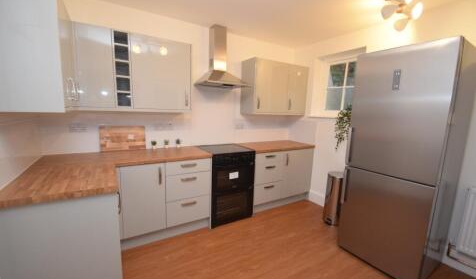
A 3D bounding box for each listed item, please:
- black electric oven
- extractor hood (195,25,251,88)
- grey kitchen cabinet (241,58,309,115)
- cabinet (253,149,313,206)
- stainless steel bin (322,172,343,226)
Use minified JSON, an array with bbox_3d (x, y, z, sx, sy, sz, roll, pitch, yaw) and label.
[{"bbox_3d":[-0.183,0.573,2.712,0.604,0.907,0.587,-3,10,-29],"label":"black electric oven"},{"bbox_3d":[-0.178,-1.044,2.487,0.595,0.748,0.482,-3,10,-29],"label":"extractor hood"},{"bbox_3d":[0.576,-0.762,3.051,1.000,0.739,0.345,-3,10,-29],"label":"grey kitchen cabinet"},{"bbox_3d":[0.565,0.482,3.137,1.078,0.725,0.569,-3,10,-29],"label":"cabinet"},{"bbox_3d":[1.294,0.778,2.615,0.265,0.640,0.255,-3,10,-29],"label":"stainless steel bin"}]

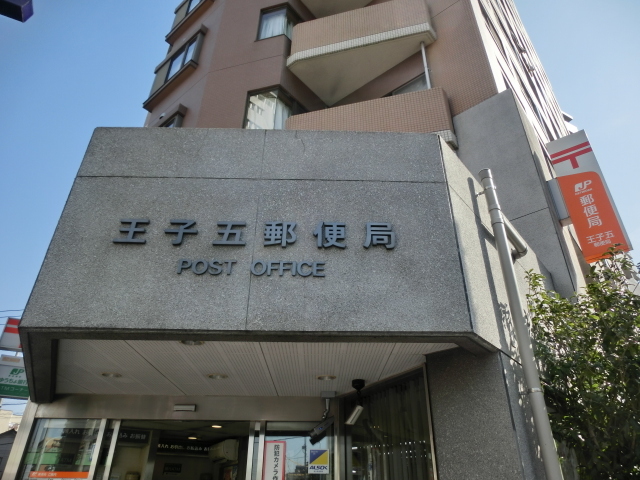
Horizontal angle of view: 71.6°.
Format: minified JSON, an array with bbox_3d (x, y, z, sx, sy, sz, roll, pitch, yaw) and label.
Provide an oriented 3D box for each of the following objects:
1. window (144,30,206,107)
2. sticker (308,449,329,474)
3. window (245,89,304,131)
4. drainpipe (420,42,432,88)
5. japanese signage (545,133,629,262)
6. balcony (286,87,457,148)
[{"bbox_3d":[-3.646,-4.318,11.204,1.950,1.500,0.200,-22,-38,33],"label":"window"},{"bbox_3d":[-0.009,2.189,4.379,0.202,0.208,0.010,0,-31,1],"label":"sticker"},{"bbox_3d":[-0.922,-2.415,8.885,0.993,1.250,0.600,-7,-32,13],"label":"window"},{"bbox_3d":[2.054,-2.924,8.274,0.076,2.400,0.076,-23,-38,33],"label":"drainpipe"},{"bbox_3d":[3.511,-0.598,5.842,0.500,1.880,0.220,-23,-38,33],"label":"japanese signage"},{"bbox_3d":[0.902,-1.618,8.361,3.113,1.270,1.342,-7,-32,13],"label":"balcony"}]

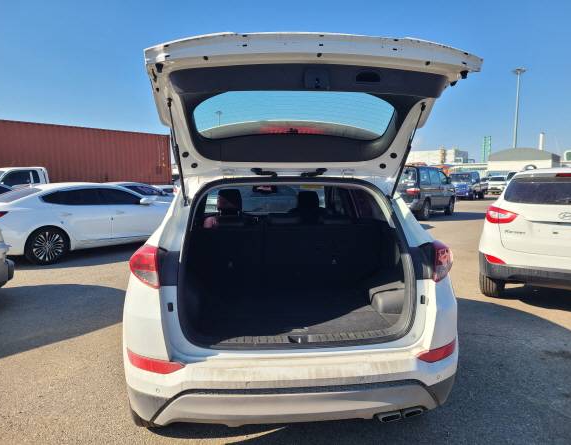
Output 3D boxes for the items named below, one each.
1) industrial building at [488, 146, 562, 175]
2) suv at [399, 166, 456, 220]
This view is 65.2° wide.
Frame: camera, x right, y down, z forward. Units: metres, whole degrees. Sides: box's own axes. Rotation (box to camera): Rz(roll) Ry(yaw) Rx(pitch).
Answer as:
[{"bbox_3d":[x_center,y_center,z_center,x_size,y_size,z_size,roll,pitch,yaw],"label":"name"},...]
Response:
[{"bbox_3d":[50.969,-12.535,96.228,13.000,7.700,15.000,4,7,35],"label":"industrial building"},{"bbox_3d":[4.990,-1.175,16.780,1.820,1.880,4.750,4,7,36],"label":"suv"}]

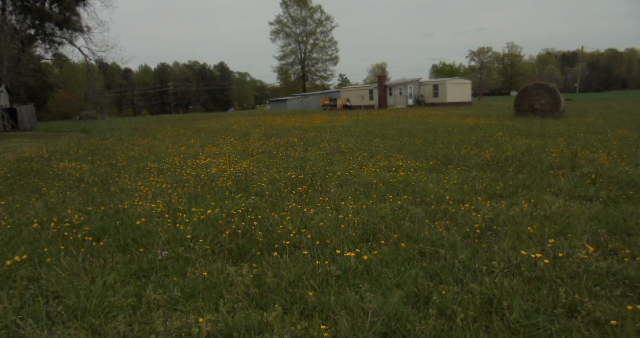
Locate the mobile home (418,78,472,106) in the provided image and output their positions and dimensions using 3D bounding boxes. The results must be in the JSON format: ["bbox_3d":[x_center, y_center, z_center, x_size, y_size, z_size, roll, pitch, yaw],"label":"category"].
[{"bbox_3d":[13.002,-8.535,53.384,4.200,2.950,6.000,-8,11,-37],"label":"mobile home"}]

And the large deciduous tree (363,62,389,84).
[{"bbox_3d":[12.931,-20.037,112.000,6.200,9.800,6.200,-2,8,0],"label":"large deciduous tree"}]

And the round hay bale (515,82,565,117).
[{"bbox_3d":[8.514,-2.676,18.540,1.580,1.380,1.300,3,10,33],"label":"round hay bale"}]

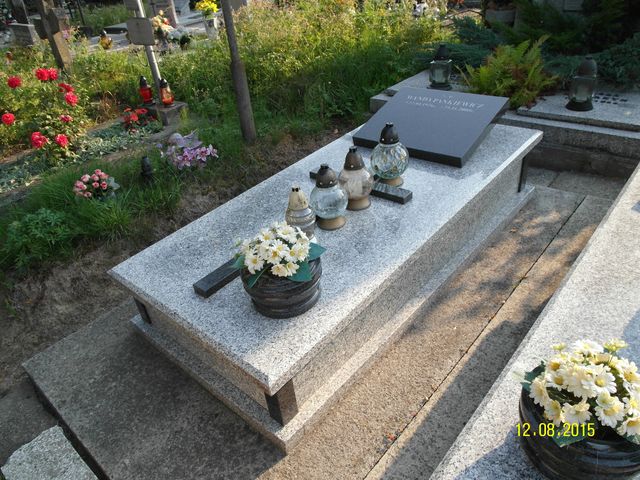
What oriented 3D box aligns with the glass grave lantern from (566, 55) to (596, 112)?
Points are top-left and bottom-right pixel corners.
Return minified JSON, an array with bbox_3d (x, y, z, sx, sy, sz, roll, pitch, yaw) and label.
[{"bbox_3d":[1.531,-0.908,2.569,0.158,0.275,0.158,11,38,27],"label":"glass grave lantern"}]

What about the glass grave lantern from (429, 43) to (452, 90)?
[{"bbox_3d":[0.897,-1.279,3.289,0.172,0.303,0.172,21,40,37],"label":"glass grave lantern"}]

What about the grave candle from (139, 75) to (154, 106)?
[{"bbox_3d":[-1.690,-1.436,4.257,0.115,0.247,0.115,21,40,37],"label":"grave candle"}]

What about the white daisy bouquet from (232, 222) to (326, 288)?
[{"bbox_3d":[-0.141,0.054,1.415,0.290,0.150,0.250,-9,33,0],"label":"white daisy bouquet"}]

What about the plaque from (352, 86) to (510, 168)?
[{"bbox_3d":[0.557,-0.600,2.275,0.615,0.056,0.496,21,58,38],"label":"plaque"}]

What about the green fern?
[{"bbox_3d":[1.240,-1.101,2.888,0.550,0.420,0.500,-9,33,0],"label":"green fern"}]

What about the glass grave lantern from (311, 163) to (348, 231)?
[{"bbox_3d":[0.031,-0.168,1.683,0.146,0.240,0.146,-6,33,4],"label":"glass grave lantern"}]

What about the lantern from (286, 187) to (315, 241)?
[{"bbox_3d":[-0.074,-0.104,1.769,0.120,0.226,0.120,-10,33,-2],"label":"lantern"}]

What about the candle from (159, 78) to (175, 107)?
[{"bbox_3d":[-1.466,-1.387,4.169,0.115,0.241,0.115,21,40,37],"label":"candle"}]

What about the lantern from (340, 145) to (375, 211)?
[{"bbox_3d":[0.160,-0.268,1.921,0.155,0.268,0.155,-5,33,5],"label":"lantern"}]

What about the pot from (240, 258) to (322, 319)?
[{"bbox_3d":[-0.122,0.125,1.354,0.245,0.148,0.245,-6,33,4],"label":"pot"}]

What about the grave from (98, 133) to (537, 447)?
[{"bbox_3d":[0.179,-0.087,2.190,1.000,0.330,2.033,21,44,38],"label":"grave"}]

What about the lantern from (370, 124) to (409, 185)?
[{"bbox_3d":[0.305,-0.373,1.912,0.163,0.263,0.163,-6,33,4],"label":"lantern"}]

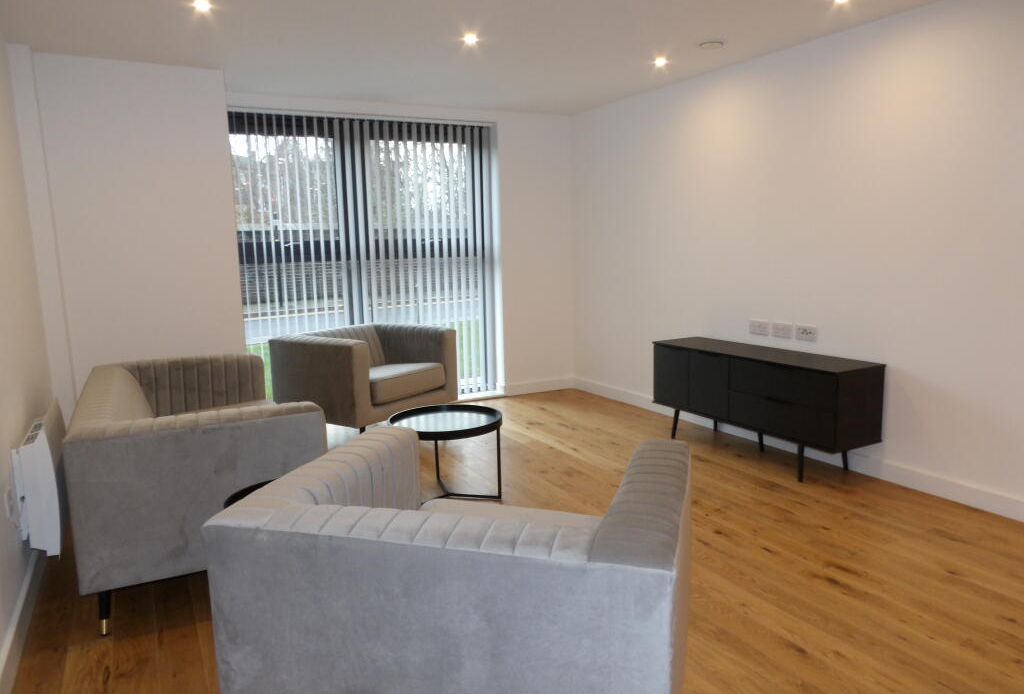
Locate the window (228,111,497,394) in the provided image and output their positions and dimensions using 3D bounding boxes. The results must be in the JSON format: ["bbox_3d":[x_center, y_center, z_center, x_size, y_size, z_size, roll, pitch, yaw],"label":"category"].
[{"bbox_3d":[-1.079,-0.638,5.525,2.111,2.245,0.085,-6,9,-28],"label":"window"}]

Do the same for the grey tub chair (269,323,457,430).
[{"bbox_3d":[-1.014,0.268,4.999,0.835,0.735,0.965,5,10,36],"label":"grey tub chair"}]

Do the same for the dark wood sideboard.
[{"bbox_3d":[1.474,0.346,4.326,0.390,0.632,1.416,-6,9,-28],"label":"dark wood sideboard"}]

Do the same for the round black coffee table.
[{"bbox_3d":[-0.342,0.584,3.753,0.590,0.434,0.590,-2,8,0],"label":"round black coffee table"}]

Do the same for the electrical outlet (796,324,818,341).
[{"bbox_3d":[1.742,-0.083,4.190,0.012,0.087,0.148,-6,9,-28],"label":"electrical outlet"}]

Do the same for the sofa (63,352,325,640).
[{"bbox_3d":[-1.414,0.544,3.201,0.835,0.735,1.545,-6,9,-27],"label":"sofa"}]

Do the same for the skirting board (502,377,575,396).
[{"bbox_3d":[0.244,0.356,6.319,0.716,0.103,0.016,-6,9,-28],"label":"skirting board"}]

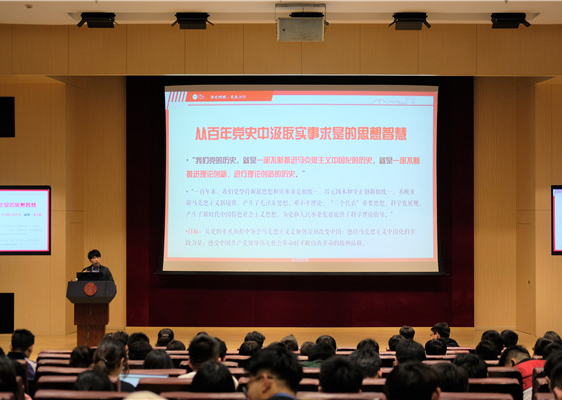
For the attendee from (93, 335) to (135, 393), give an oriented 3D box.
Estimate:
[{"bbox_3d":[-1.170,1.570,6.220,0.480,1.220,0.750,0,0,6],"label":"attendee"}]

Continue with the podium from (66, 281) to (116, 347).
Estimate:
[{"bbox_3d":[-3.150,1.910,14.600,0.820,1.150,0.550,0,0,-7],"label":"podium"}]

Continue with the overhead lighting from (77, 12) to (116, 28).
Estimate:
[{"bbox_3d":[-2.970,-2.880,14.200,0.630,0.260,0.360,0,0,6],"label":"overhead lighting"}]

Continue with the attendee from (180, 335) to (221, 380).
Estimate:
[{"bbox_3d":[-0.520,1.550,6.250,0.480,1.260,0.750,0,0,0],"label":"attendee"}]

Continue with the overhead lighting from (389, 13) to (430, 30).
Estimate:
[{"bbox_3d":[2.060,-2.870,14.200,0.640,0.280,0.360,0,0,0],"label":"overhead lighting"}]

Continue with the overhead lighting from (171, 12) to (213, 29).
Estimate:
[{"bbox_3d":[-1.420,-2.870,14.200,0.650,0.270,0.360,0,0,0],"label":"overhead lighting"}]

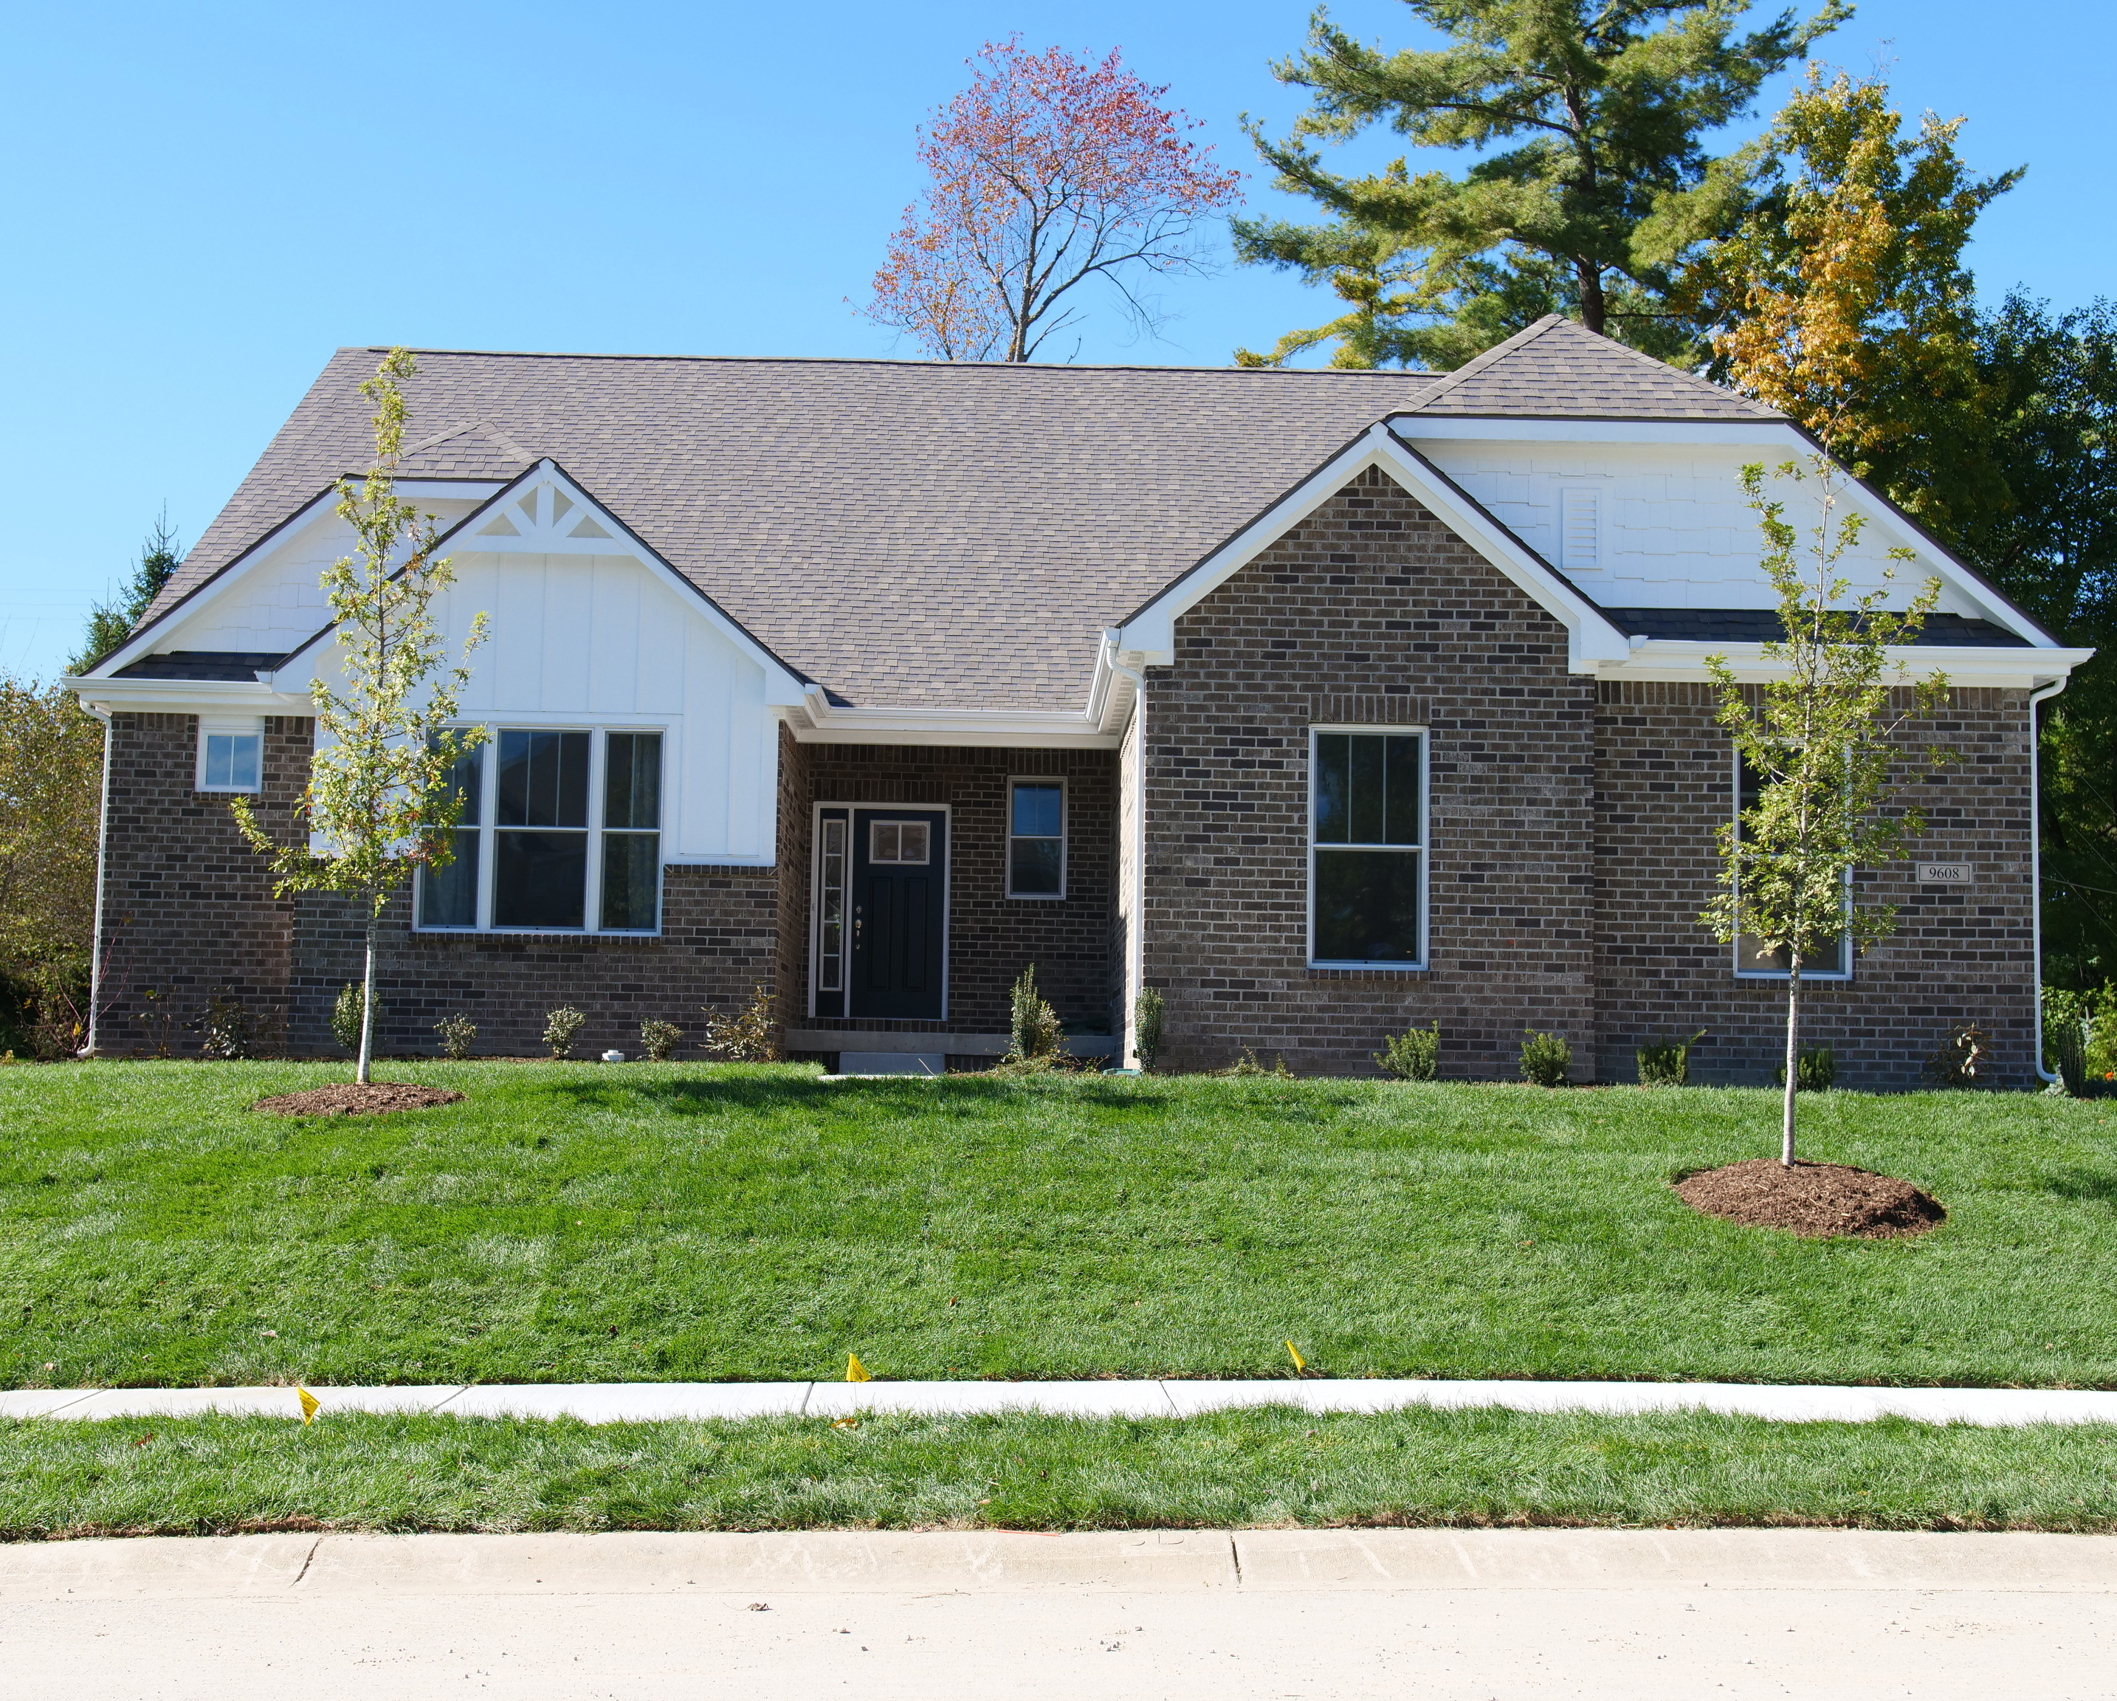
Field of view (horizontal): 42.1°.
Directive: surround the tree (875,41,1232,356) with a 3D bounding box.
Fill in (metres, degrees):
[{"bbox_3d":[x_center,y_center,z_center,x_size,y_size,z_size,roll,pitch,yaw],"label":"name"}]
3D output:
[{"bbox_3d":[-0.207,-4.905,45.675,7.200,17.800,7.000,1,-5,-1],"label":"tree"}]

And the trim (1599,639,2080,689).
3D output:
[{"bbox_3d":[5.856,-1.398,20.646,3.750,0.260,0.380,1,-6,0],"label":"trim"}]

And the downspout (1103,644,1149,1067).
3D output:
[{"bbox_3d":[0.481,-0.010,20.279,0.330,3.220,0.450,1,-5,-1],"label":"downspout"}]

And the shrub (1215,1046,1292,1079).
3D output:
[{"bbox_3d":[1.385,1.508,19.557,0.542,0.232,0.420,1,-6,0],"label":"shrub"}]

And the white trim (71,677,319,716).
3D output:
[{"bbox_3d":[-7.393,-1.318,23.526,2.052,0.250,0.420,1,-5,-1],"label":"white trim"}]

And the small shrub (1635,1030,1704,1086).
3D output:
[{"bbox_3d":[4.399,1.506,19.771,0.486,0.426,0.461,1,-5,-1],"label":"small shrub"}]

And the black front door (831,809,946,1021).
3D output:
[{"bbox_3d":[-1.611,0.618,26.840,1.045,2.096,0.090,1,-5,-1],"label":"black front door"}]

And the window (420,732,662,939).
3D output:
[{"bbox_3d":[-4.389,-0.163,23.333,2.099,1.754,0.120,1,-6,-1],"label":"window"}]

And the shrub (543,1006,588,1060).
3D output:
[{"bbox_3d":[-4.094,1.514,22.829,0.382,0.455,0.380,1,-6,0],"label":"shrub"}]

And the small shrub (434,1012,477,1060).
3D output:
[{"bbox_3d":[-4.983,1.540,22.728,0.350,0.401,0.340,1,-5,-1],"label":"small shrub"}]

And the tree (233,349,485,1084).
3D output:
[{"bbox_3d":[-5.040,-0.987,19.848,1.811,5.363,1.750,1,-6,0],"label":"tree"}]

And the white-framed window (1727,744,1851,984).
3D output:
[{"bbox_3d":[5.528,0.076,20.699,0.917,1.821,0.100,1,-5,-1],"label":"white-framed window"}]

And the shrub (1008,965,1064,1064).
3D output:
[{"bbox_3d":[-0.195,1.389,23.273,0.494,0.846,0.470,1,-6,0],"label":"shrub"}]

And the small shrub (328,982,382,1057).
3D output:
[{"bbox_3d":[-5.827,1.422,22.824,0.440,0.623,0.440,1,-6,0],"label":"small shrub"}]

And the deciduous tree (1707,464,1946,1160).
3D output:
[{"bbox_3d":[4.439,-0.266,15.884,1.383,4.118,1.380,1,-6,0],"label":"deciduous tree"}]

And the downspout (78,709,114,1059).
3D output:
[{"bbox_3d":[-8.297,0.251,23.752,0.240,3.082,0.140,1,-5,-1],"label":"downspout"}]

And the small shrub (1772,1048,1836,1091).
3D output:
[{"bbox_3d":[5.362,1.583,19.779,0.473,0.325,0.450,1,-5,-1],"label":"small shrub"}]

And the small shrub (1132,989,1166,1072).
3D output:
[{"bbox_3d":[0.655,1.302,19.930,0.244,0.615,0.260,1,-5,-1],"label":"small shrub"}]

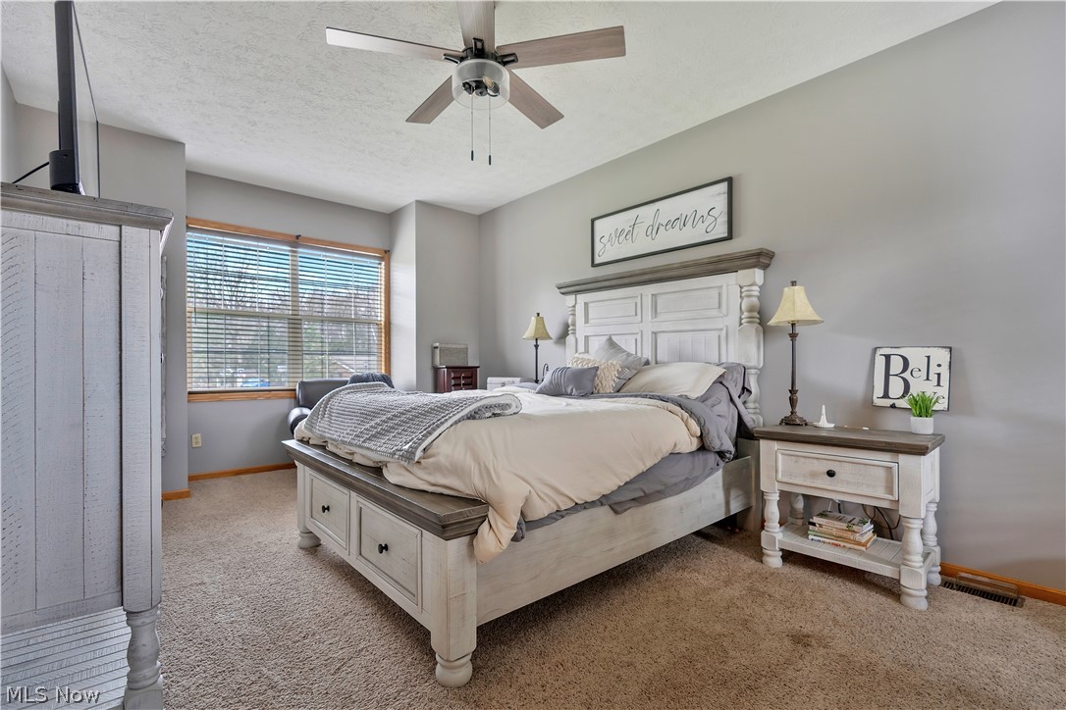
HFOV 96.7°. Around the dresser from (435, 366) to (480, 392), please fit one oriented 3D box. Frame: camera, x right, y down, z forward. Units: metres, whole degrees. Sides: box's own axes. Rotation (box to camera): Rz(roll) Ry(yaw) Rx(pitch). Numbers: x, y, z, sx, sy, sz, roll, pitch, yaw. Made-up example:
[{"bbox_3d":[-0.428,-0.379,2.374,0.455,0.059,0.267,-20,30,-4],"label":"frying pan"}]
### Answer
[{"bbox_3d":[-0.802,0.625,5.004,0.420,1.020,0.260,1,-2,-42],"label":"dresser"}]

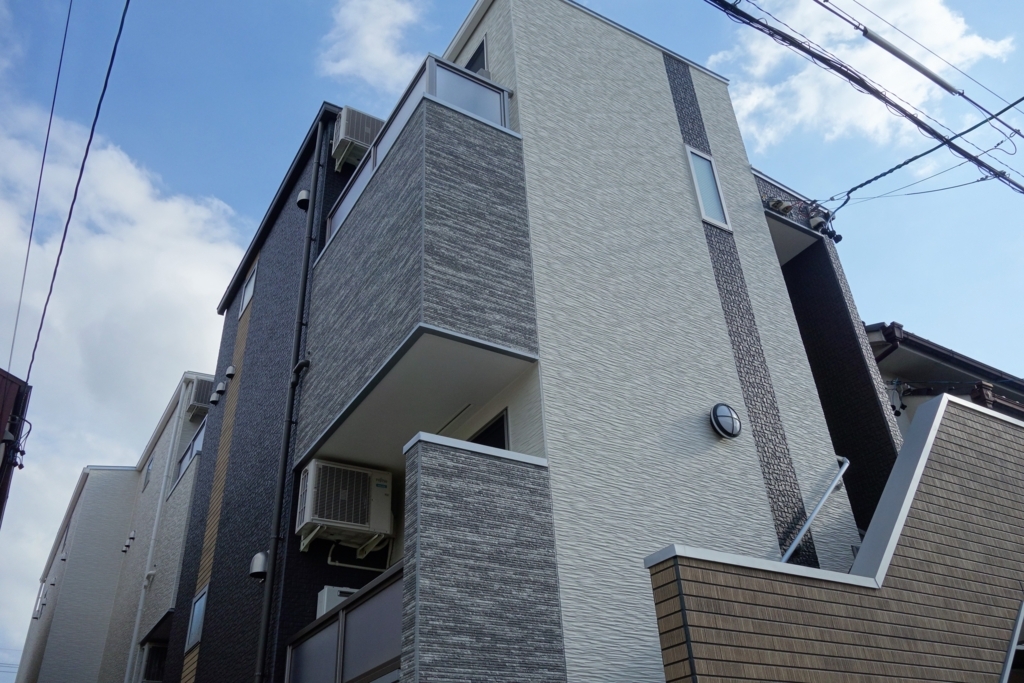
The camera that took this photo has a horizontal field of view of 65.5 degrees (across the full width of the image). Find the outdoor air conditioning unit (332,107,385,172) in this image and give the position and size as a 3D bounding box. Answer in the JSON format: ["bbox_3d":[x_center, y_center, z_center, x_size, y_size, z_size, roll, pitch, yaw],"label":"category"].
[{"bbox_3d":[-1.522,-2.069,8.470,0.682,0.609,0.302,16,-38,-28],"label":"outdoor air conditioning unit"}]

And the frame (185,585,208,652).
[{"bbox_3d":[-3.211,2.853,8.166,0.080,0.563,0.687,16,-38,-28],"label":"frame"}]

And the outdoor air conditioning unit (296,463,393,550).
[{"bbox_3d":[-1.295,1.305,6.239,0.682,0.579,0.302,16,-38,-28],"label":"outdoor air conditioning unit"}]

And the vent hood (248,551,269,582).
[{"bbox_3d":[-2.042,1.790,6.421,0.115,0.180,0.170,16,-38,-28],"label":"vent hood"}]

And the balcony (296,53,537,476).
[{"bbox_3d":[-0.855,-0.500,6.478,0.876,2.621,2.316,16,-38,-28],"label":"balcony"}]

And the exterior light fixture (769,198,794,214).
[{"bbox_3d":[2.720,-1.361,8.044,0.290,0.115,0.090,16,-38,-28],"label":"exterior light fixture"}]

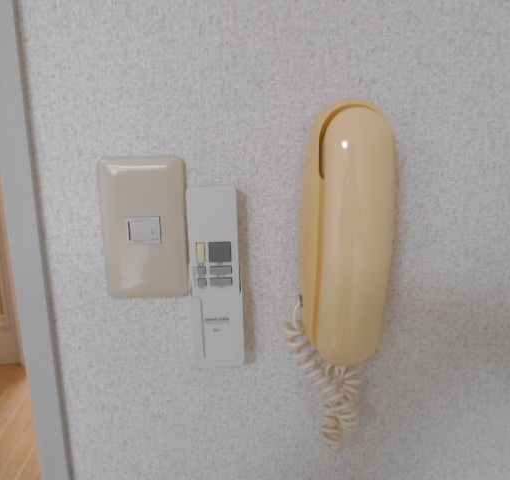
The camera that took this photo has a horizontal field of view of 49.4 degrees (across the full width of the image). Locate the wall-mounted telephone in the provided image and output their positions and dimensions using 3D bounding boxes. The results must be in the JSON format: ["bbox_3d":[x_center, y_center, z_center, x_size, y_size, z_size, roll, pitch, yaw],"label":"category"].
[{"bbox_3d":[0.067,0.053,0.450,0.079,0.324,0.066,0,19,-3],"label":"wall-mounted telephone"}]

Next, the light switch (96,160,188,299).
[{"bbox_3d":[-0.090,-0.007,0.452,0.070,0.120,0.010,-1,19,-2],"label":"light switch"}]

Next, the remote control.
[{"bbox_3d":[-0.032,0.032,0.461,0.043,0.161,0.023,-2,19,-2],"label":"remote control"}]

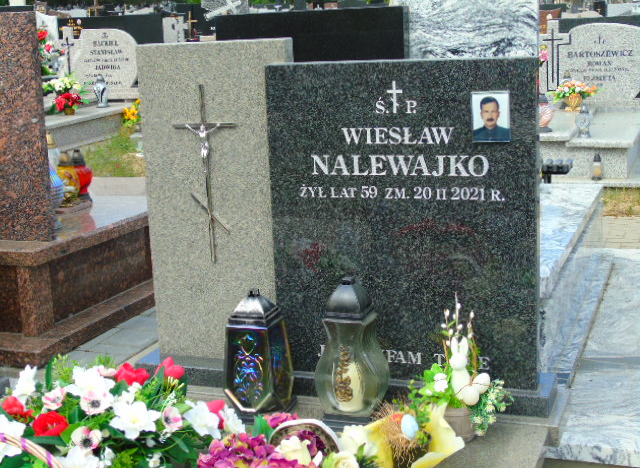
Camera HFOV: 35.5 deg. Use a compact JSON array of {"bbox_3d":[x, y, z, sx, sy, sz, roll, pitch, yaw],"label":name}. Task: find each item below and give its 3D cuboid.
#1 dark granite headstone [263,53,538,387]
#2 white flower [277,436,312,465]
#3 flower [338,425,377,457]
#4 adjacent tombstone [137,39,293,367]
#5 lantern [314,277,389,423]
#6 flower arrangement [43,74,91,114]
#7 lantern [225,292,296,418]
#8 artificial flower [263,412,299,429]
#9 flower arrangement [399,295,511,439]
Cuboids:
[{"bbox_3d":[0.199,-0.023,2.423,0.658,0.777,0.048,2,11,20],"label":"dark granite headstone"},{"bbox_3d":[-0.050,0.421,1.950,0.062,0.052,0.058,-2,11,0],"label":"white flower"},{"bbox_3d":[0.074,0.411,1.980,0.067,0.054,0.062,2,12,20],"label":"flower"},{"bbox_3d":[-0.254,-0.075,2.618,0.415,0.838,0.048,2,11,20],"label":"adjacent tombstone"},{"bbox_3d":[0.072,0.271,2.323,0.143,0.349,0.143,2,12,20],"label":"lantern"},{"bbox_3d":[-2.387,-1.313,9.400,0.400,0.350,0.330,2,12,20],"label":"flower arrangement"},{"bbox_3d":[-0.147,0.284,2.407,0.130,0.309,0.130,2,12,20],"label":"lantern"},{"bbox_3d":[-0.079,0.389,2.060,0.066,0.046,0.060,2,12,20],"label":"artificial flower"},{"bbox_3d":[0.304,0.295,2.196,0.225,0.331,0.170,2,12,20],"label":"flower arrangement"}]

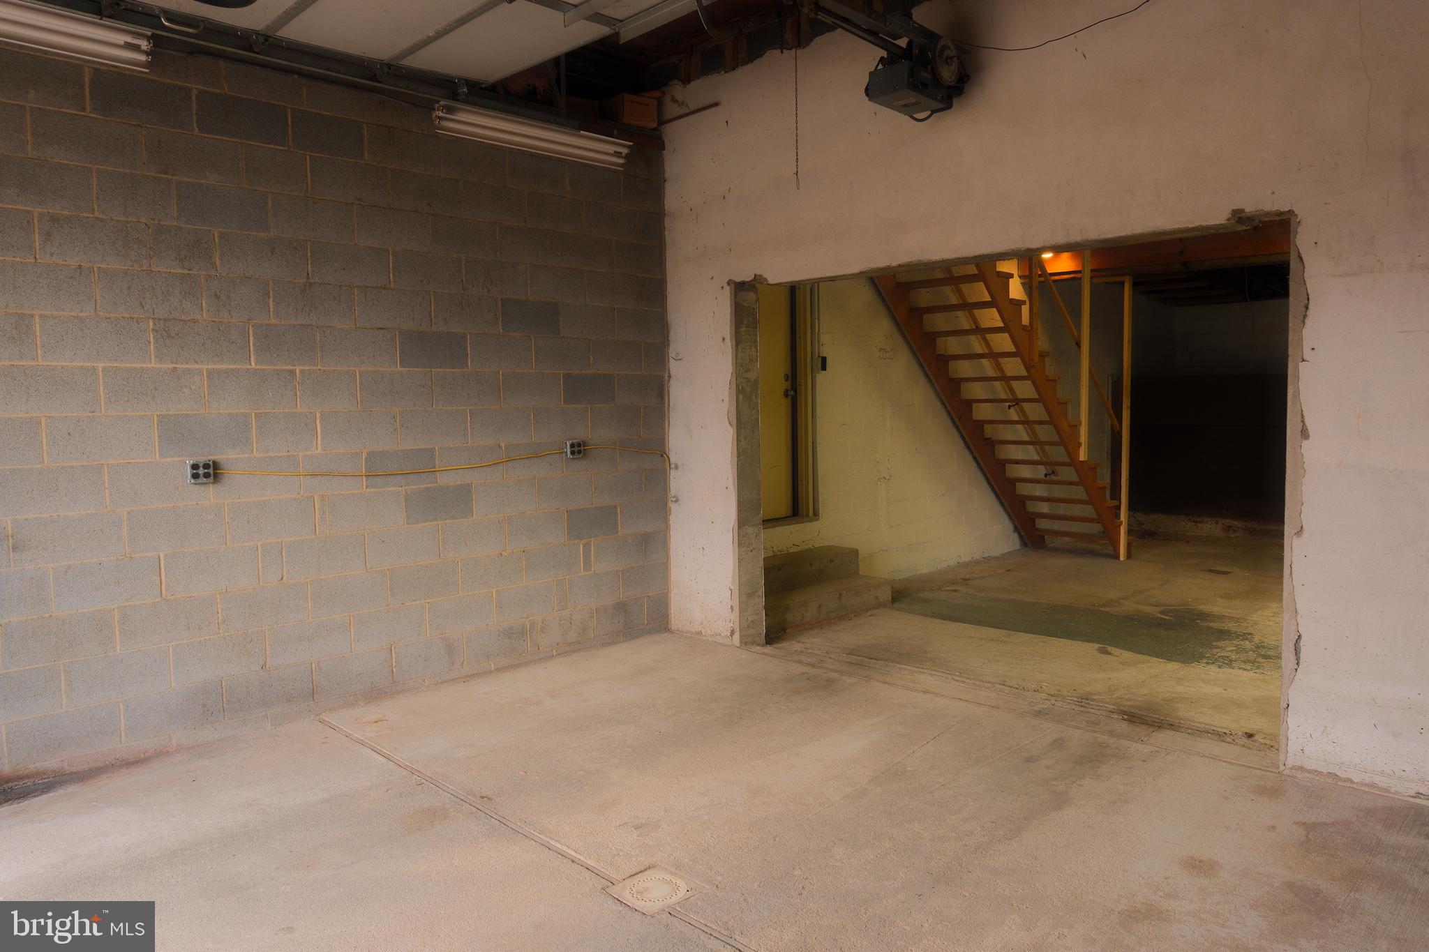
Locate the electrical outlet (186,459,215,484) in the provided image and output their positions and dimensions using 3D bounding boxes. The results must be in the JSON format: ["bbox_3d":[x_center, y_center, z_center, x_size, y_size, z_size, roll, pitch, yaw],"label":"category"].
[{"bbox_3d":[-2.280,-0.020,4.228,0.100,0.100,0.052,-5,6,-44],"label":"electrical outlet"}]

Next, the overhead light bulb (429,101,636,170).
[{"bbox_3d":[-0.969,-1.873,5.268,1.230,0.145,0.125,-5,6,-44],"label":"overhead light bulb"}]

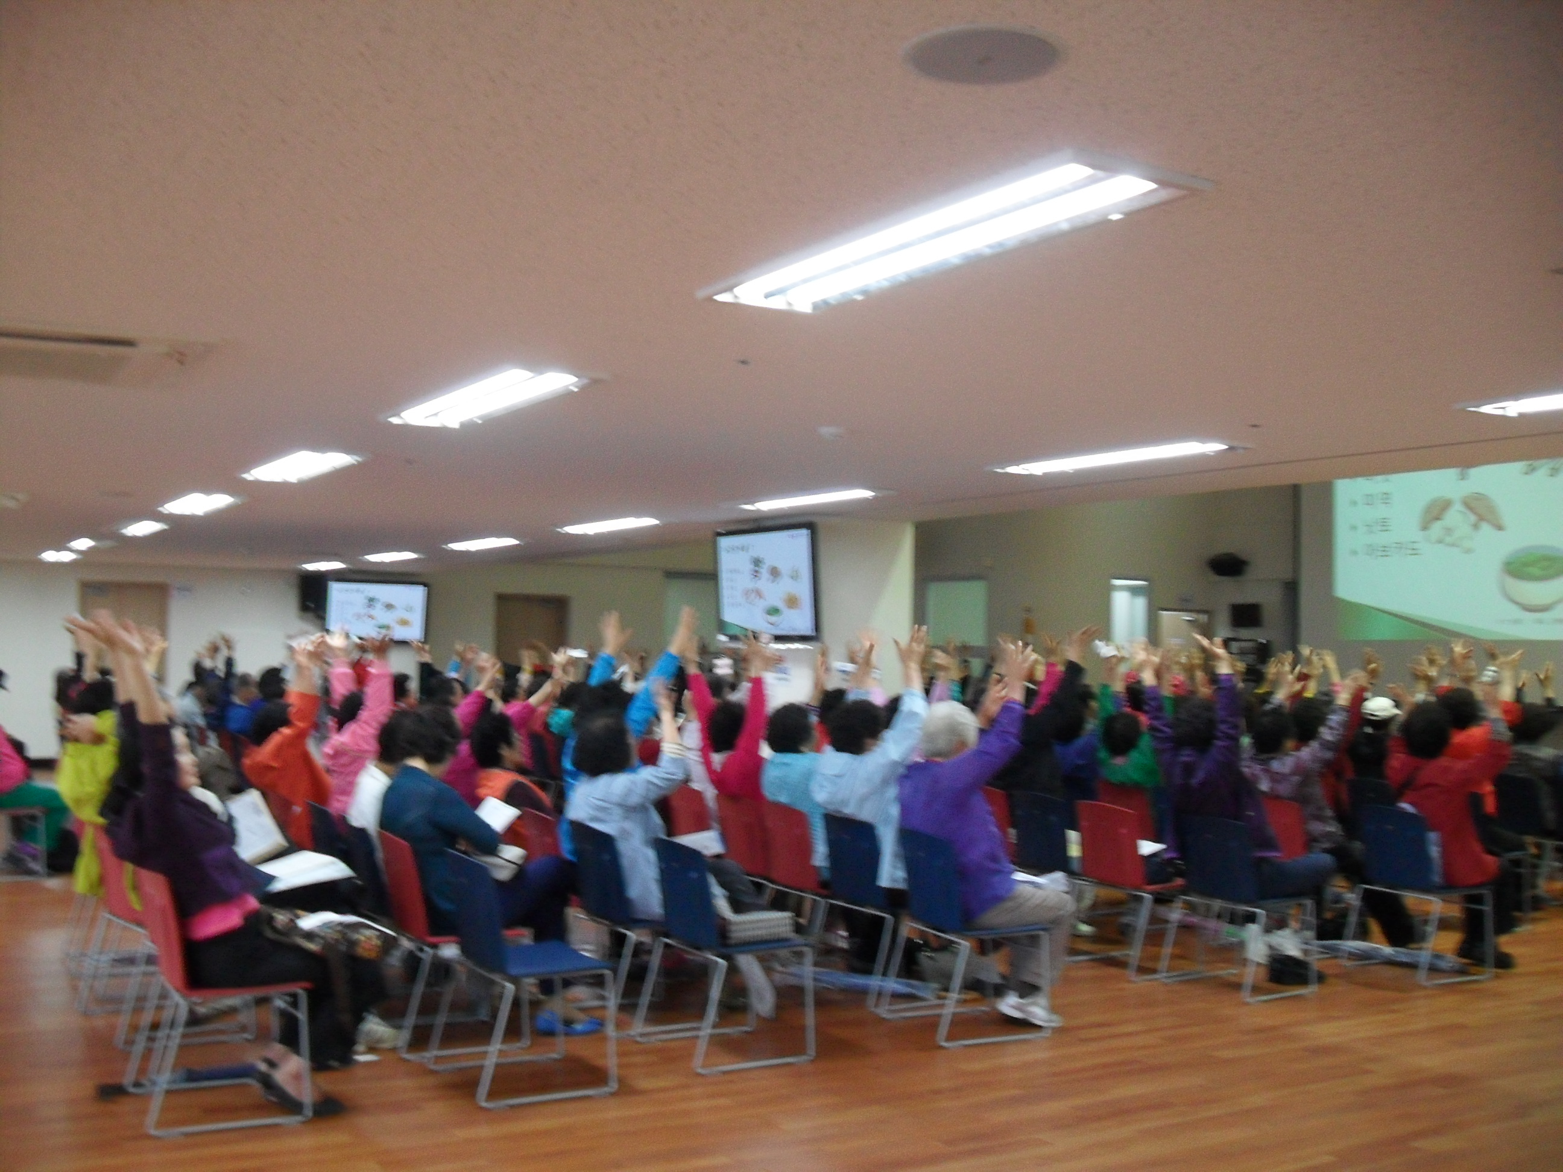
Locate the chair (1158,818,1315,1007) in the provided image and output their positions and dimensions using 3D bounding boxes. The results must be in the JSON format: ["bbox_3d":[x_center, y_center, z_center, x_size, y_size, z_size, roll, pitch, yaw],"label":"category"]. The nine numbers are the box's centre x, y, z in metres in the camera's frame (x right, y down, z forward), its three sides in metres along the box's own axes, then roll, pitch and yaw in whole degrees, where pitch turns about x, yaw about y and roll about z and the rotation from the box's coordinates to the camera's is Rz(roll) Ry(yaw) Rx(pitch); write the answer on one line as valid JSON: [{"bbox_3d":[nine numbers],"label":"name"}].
[{"bbox_3d":[2.213,1.524,7.621,0.535,0.800,0.535,3,-3,-30],"label":"chair"}]

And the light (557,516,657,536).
[{"bbox_3d":[-1.142,-0.406,10.526,0.300,0.070,1.220,2,-2,-30],"label":"light"}]

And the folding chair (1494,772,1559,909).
[{"bbox_3d":[4.878,1.639,10.282,0.500,0.799,0.505,2,-2,-30],"label":"folding chair"}]

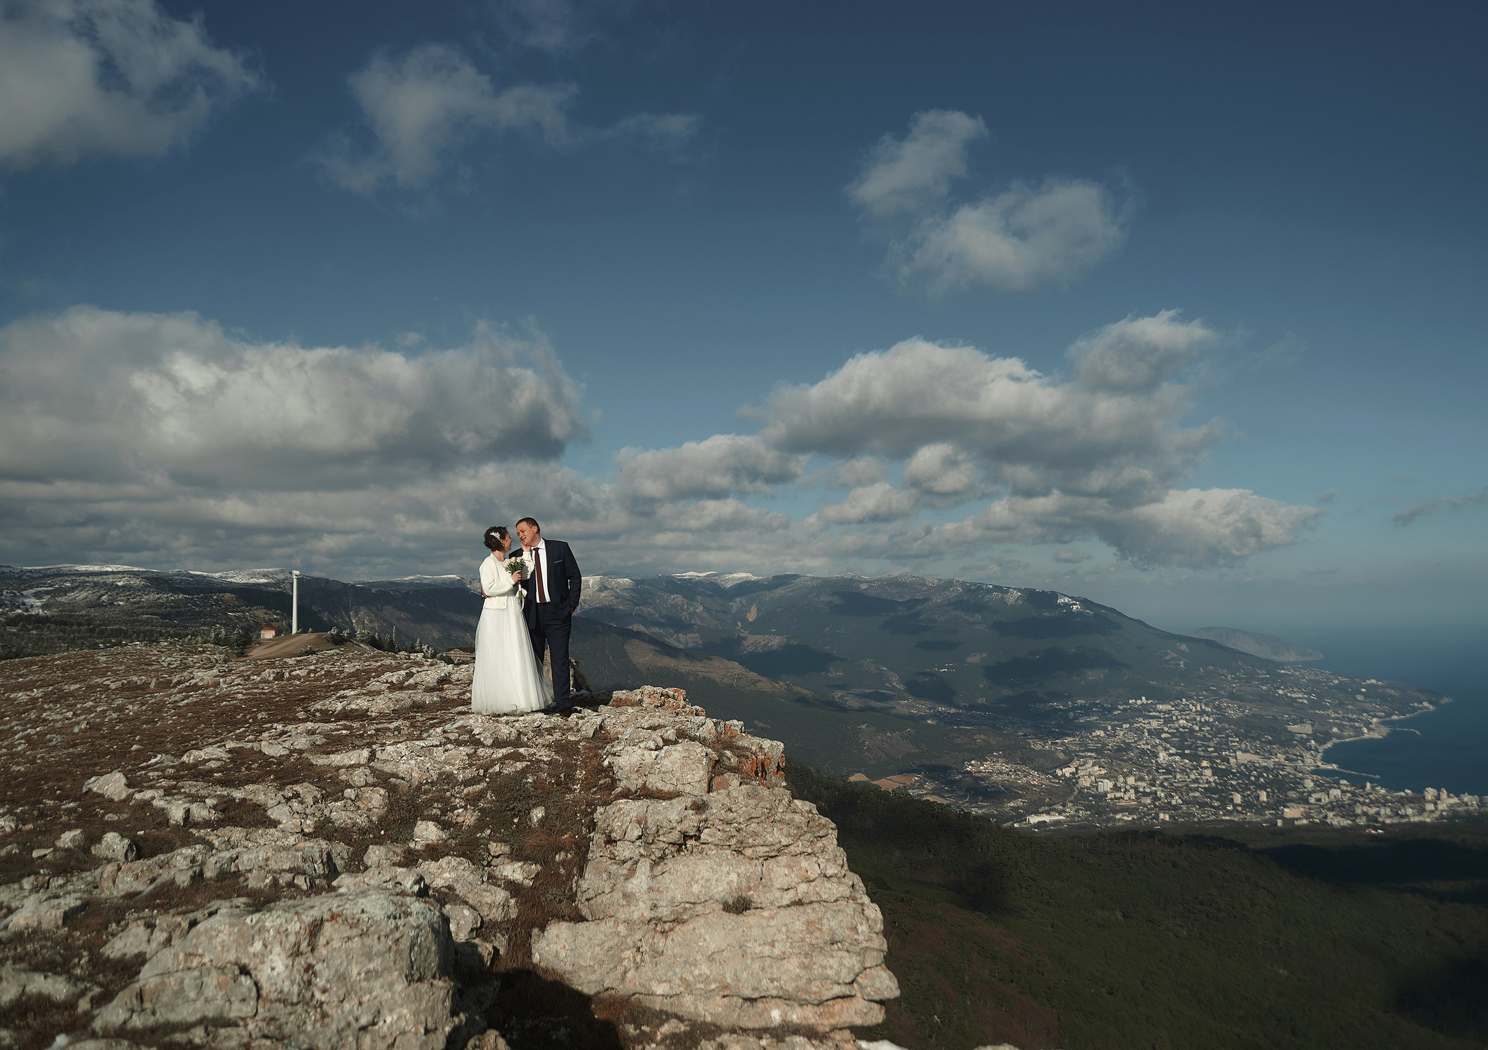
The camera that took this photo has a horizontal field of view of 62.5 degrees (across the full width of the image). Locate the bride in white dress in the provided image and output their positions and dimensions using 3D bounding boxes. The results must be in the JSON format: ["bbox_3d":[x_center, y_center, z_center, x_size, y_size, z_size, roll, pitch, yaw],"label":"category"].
[{"bbox_3d":[-2.060,0.830,10.800,0.660,1.650,0.620,-2,-4,36],"label":"bride in white dress"}]

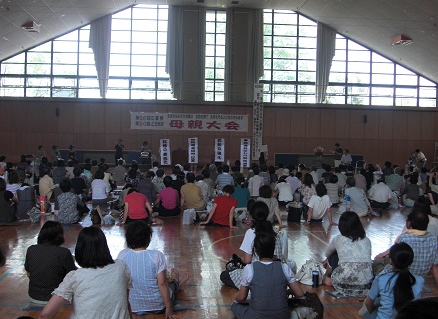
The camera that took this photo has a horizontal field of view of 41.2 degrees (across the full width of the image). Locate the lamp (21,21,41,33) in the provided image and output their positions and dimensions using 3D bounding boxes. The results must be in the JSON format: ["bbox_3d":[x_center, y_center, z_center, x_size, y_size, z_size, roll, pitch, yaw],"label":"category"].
[{"bbox_3d":[-9.147,-6.428,28.217,0.560,0.290,1.150,1,2,-4],"label":"lamp"}]

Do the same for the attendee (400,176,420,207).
[{"bbox_3d":[4.707,0.753,14.597,0.500,0.820,0.650,0,2,-18],"label":"attendee"}]

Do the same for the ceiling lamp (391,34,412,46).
[{"bbox_3d":[9.317,-6.063,29.578,0.560,0.290,1.150,1,2,-4],"label":"ceiling lamp"}]

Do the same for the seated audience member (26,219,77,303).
[{"bbox_3d":[-1.570,0.938,5.538,0.500,0.770,0.720,1,2,-1],"label":"seated audience member"}]

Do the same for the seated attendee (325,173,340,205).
[{"bbox_3d":[2.875,0.761,14.750,0.500,0.760,0.700,1,1,-9],"label":"seated attendee"}]

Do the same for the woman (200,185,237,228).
[{"bbox_3d":[0.009,0.830,10.450,0.660,0.720,0.880,1,1,-12],"label":"woman"}]

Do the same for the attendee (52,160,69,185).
[{"bbox_3d":[-5.307,0.469,19.500,0.530,0.840,0.750,1,1,0],"label":"attendee"}]

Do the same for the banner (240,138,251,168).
[{"bbox_3d":[1.419,-0.326,30.600,0.490,1.500,0.040,1,1,-4],"label":"banner"}]

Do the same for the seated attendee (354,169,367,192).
[{"bbox_3d":[4.502,0.710,18.400,0.520,0.750,0.720,1,1,-9],"label":"seated attendee"}]

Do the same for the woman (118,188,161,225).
[{"bbox_3d":[-1.507,0.839,10.999,0.720,0.680,0.950,1,2,-4],"label":"woman"}]

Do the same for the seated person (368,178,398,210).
[{"bbox_3d":[3.923,0.781,14.087,0.660,0.770,0.700,1,2,-2],"label":"seated person"}]

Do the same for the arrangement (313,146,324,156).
[{"bbox_3d":[5.678,-0.457,33.300,0.630,0.530,0.580,1,1,-4],"label":"arrangement"}]

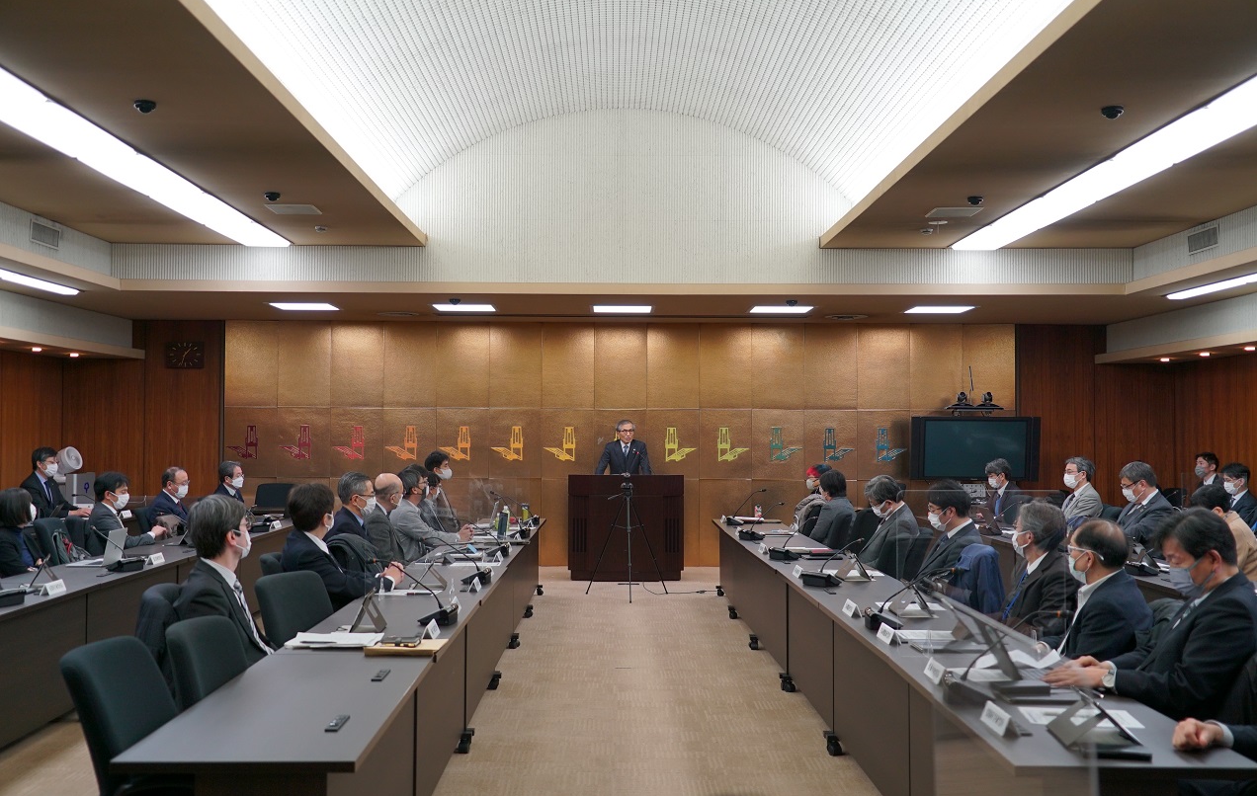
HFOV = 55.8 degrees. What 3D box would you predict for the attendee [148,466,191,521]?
[{"bbox_3d":[-3.503,1.187,9.669,0.760,1.260,0.520,0,-2,1],"label":"attendee"}]

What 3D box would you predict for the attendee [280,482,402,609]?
[{"bbox_3d":[-1.411,1.076,6.131,0.780,1.290,0.540,1,-2,-31],"label":"attendee"}]

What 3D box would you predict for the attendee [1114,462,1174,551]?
[{"bbox_3d":[3.362,1.095,7.944,0.700,1.330,0.520,0,-2,-1],"label":"attendee"}]

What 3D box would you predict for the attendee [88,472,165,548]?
[{"bbox_3d":[-3.472,1.132,8.172,0.700,1.240,0.520,0,-2,-1],"label":"attendee"}]

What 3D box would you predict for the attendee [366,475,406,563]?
[{"bbox_3d":[-1.370,1.129,7.744,0.760,1.280,0.510,1,-2,-21],"label":"attendee"}]

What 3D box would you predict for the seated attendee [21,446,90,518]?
[{"bbox_3d":[-5.052,1.155,10.649,0.760,1.370,0.540,0,-2,7],"label":"seated attendee"}]

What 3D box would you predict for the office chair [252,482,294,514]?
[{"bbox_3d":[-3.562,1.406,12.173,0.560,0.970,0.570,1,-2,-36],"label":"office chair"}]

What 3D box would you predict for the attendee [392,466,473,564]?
[{"bbox_3d":[-1.388,1.157,8.676,0.790,1.280,0.520,1,-2,-31],"label":"attendee"}]

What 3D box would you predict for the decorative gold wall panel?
[{"bbox_3d":[-0.071,0.535,13.620,9.033,2.804,0.070,0,-2,-1],"label":"decorative gold wall panel"}]

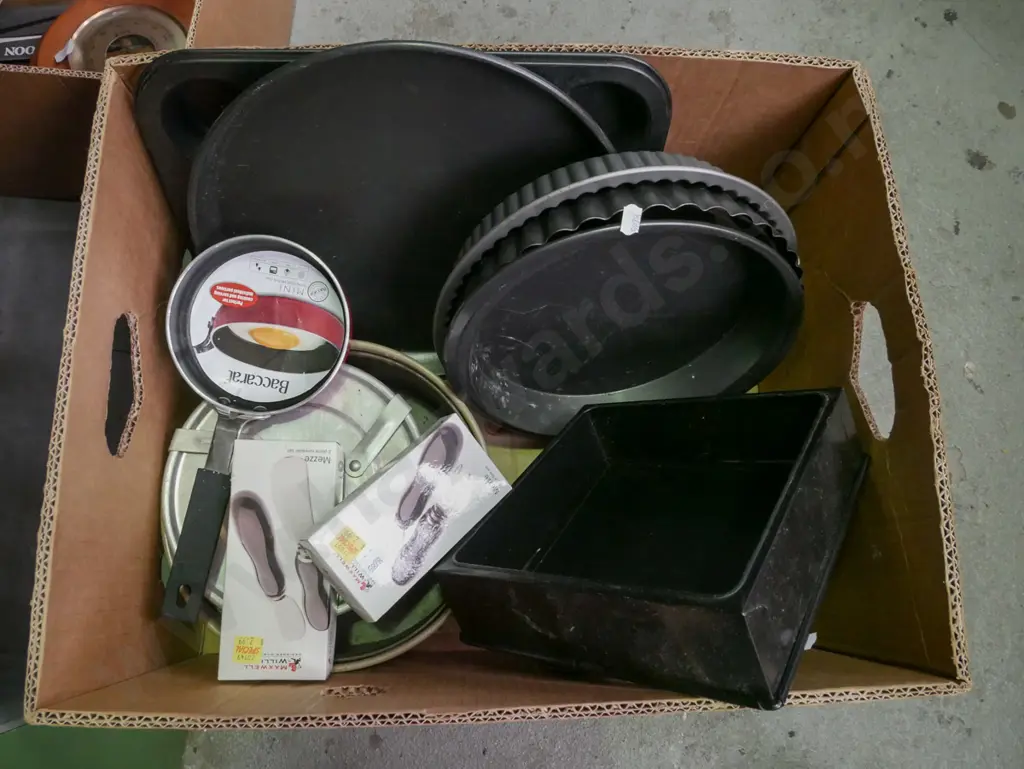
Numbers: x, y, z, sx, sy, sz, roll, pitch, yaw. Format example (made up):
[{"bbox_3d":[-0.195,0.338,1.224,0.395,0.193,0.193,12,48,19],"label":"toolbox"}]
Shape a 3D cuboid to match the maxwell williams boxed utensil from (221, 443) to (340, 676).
[{"bbox_3d":[-0.150,0.114,0.472,0.067,0.028,0.150,0,79,-3],"label":"maxwell williams boxed utensil"}]

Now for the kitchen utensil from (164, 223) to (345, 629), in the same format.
[{"bbox_3d":[-0.193,0.029,0.499,0.127,0.051,0.269,14,92,-4],"label":"kitchen utensil"}]

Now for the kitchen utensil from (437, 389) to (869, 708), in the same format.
[{"bbox_3d":[0.094,0.086,0.473,0.215,0.215,0.057,-42,117,-43],"label":"kitchen utensil"}]

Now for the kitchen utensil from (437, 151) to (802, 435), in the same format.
[{"bbox_3d":[0.077,-0.049,0.535,0.272,0.272,0.073,-5,54,-4],"label":"kitchen utensil"}]

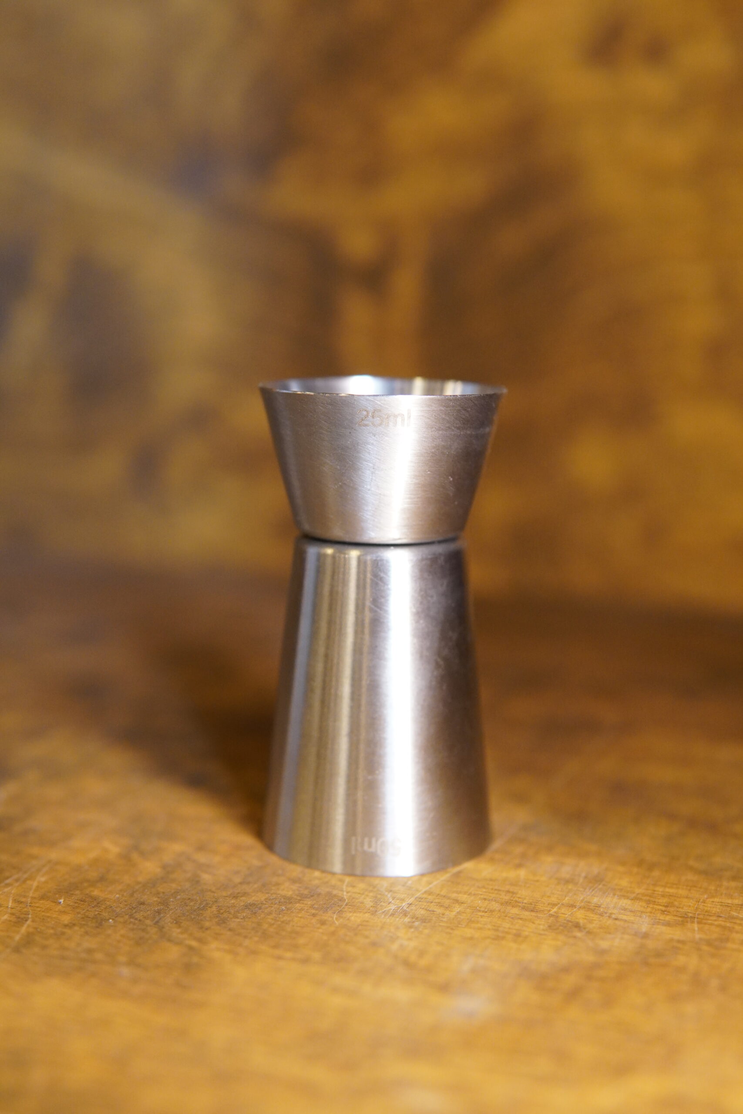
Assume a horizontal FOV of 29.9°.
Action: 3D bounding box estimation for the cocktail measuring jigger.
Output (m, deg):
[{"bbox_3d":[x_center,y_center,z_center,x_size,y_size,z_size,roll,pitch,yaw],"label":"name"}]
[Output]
[{"bbox_3d":[0.002,0.010,0.249,0.043,0.082,0.043,1,11,0],"label":"cocktail measuring jigger"}]

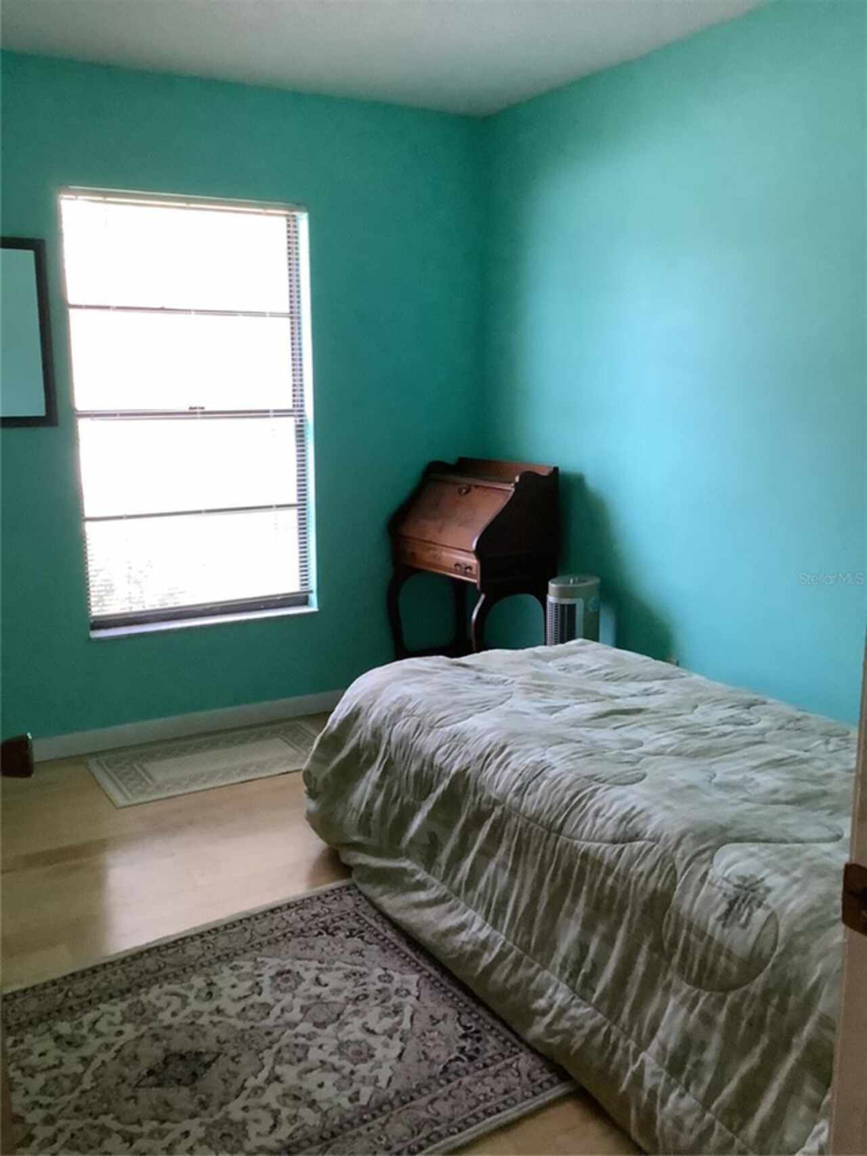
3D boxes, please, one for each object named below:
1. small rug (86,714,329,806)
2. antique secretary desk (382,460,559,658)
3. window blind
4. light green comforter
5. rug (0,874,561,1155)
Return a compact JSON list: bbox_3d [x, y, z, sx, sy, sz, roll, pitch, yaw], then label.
[{"bbox_3d":[-0.793,0.667,3.835,0.880,0.010,0.520,-6,13,-29],"label":"small rug"},{"bbox_3d":[0.132,0.069,4.187,0.405,1.047,0.610,-8,14,-36],"label":"antique secretary desk"},{"bbox_3d":[-0.888,-0.601,3.921,0.905,1.565,0.110,-6,13,-29],"label":"window blind"},{"bbox_3d":[0.548,0.633,2.589,1.120,0.535,2.050,-6,13,-29],"label":"light green comforter"},{"bbox_3d":[-0.525,1.000,2.121,1.540,0.010,1.000,-7,13,-33],"label":"rug"}]

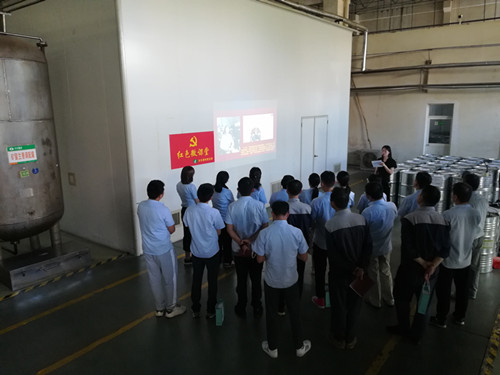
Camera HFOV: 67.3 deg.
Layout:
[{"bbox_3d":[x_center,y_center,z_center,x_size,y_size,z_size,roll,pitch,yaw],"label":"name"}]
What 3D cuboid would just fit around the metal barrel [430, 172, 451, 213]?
[{"bbox_3d":[4.554,0.102,9.243,0.590,0.910,0.590,8,15,36],"label":"metal barrel"}]

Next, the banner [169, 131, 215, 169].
[{"bbox_3d":[-1.088,-0.738,7.352,0.020,0.635,1.190,8,15,36],"label":"banner"}]

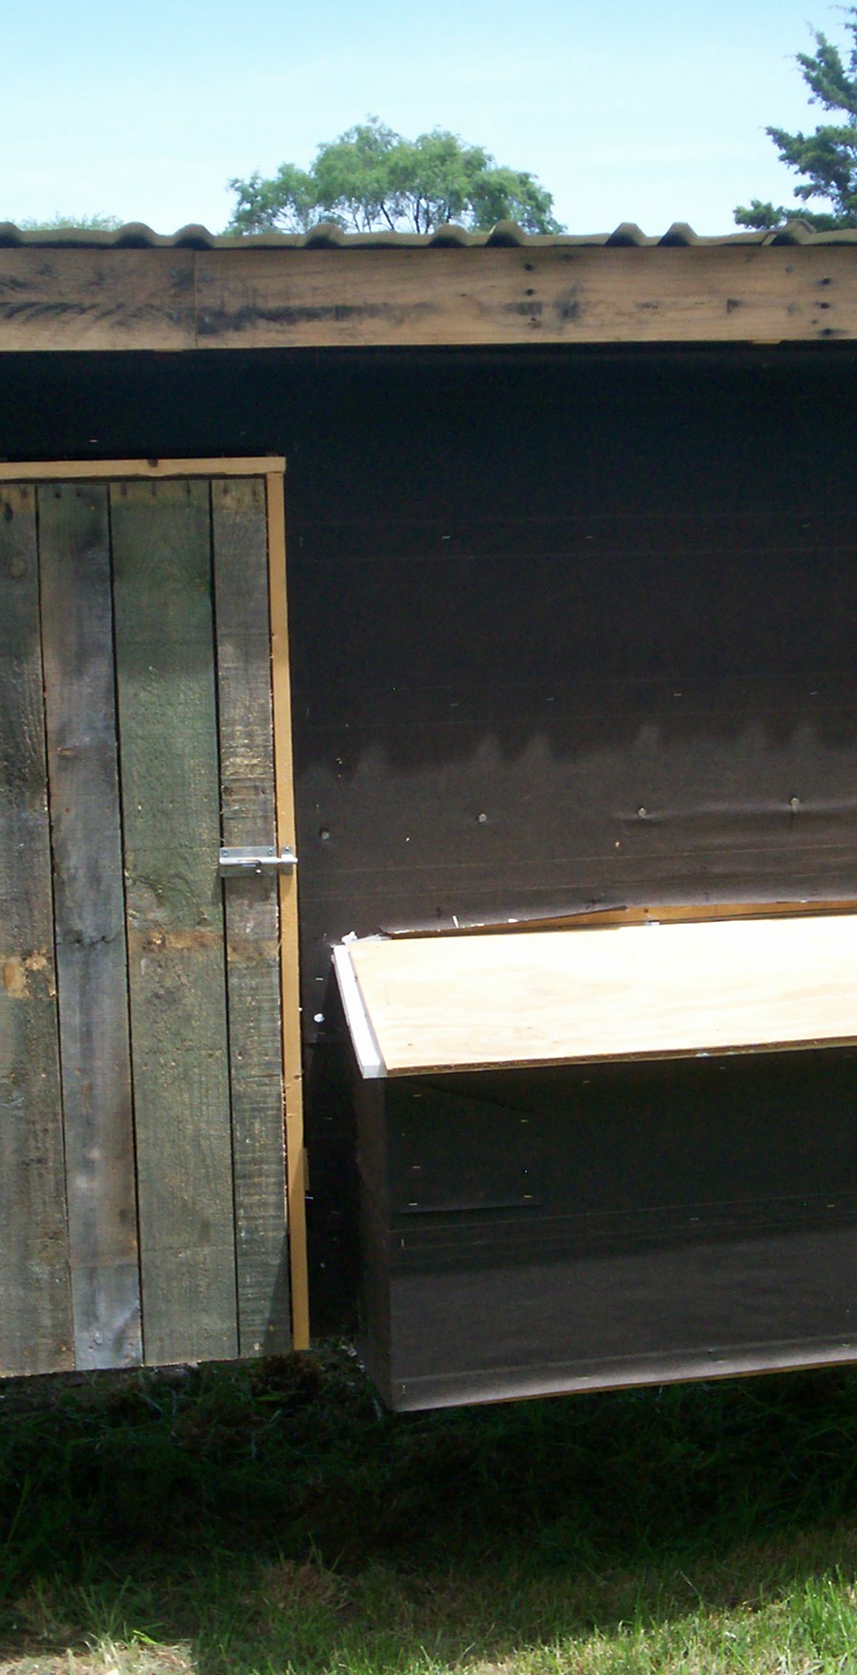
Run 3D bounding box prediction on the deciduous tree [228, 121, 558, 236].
[{"bbox_3d":[-1.082,-16.983,72.000,10.400,10.655,10.400,-1,9,-1],"label":"deciduous tree"}]

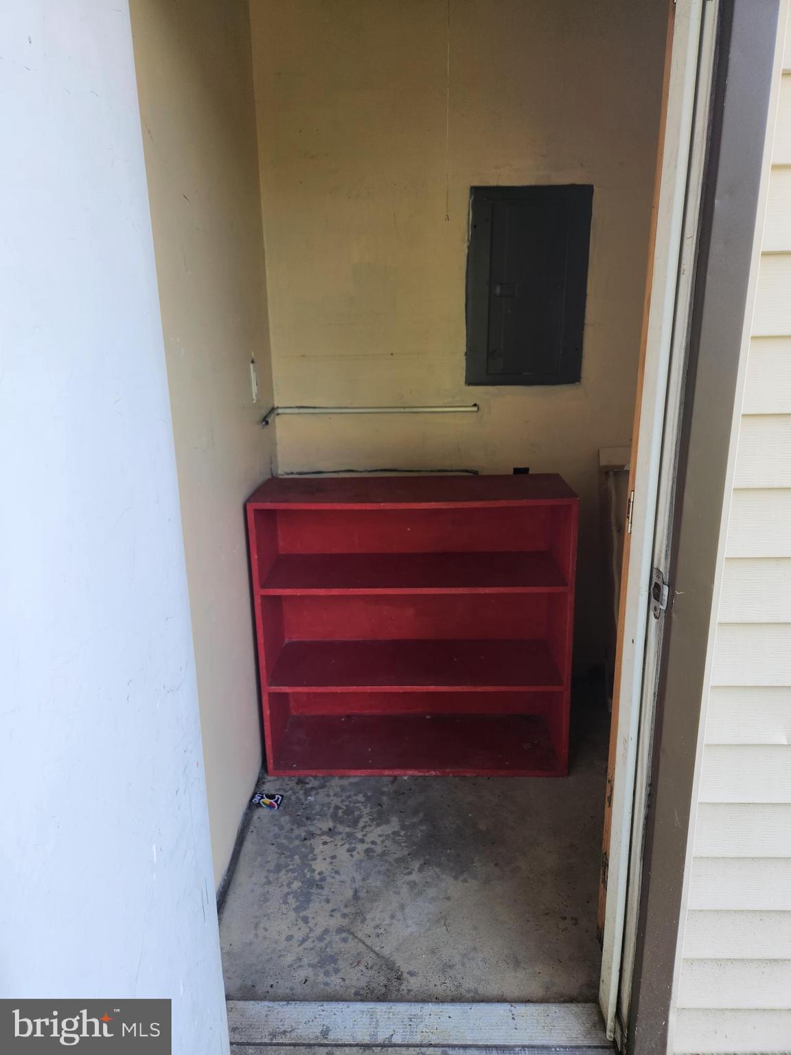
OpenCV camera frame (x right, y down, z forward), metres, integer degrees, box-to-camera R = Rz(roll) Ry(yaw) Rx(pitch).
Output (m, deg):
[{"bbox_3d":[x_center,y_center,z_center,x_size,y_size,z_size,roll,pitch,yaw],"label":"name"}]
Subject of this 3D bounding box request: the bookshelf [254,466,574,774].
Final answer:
[{"bbox_3d":[0.064,0.315,2.299,0.960,0.907,0.347,-1,15,2],"label":"bookshelf"}]

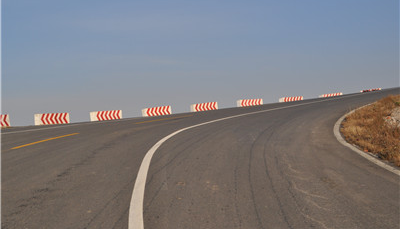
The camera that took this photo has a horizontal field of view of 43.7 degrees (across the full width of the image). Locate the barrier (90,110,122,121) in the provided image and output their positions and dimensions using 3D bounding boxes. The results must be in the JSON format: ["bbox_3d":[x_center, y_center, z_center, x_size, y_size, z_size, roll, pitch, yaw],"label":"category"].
[{"bbox_3d":[-5.820,0.090,31.100,0.500,0.610,2.000,-2,2,44],"label":"barrier"}]

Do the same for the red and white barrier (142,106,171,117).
[{"bbox_3d":[-2.910,-0.200,33.800,2.000,0.610,0.500,-5,2,-39],"label":"red and white barrier"}]

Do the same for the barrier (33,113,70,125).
[{"bbox_3d":[-8.270,0.240,28.000,0.500,0.610,2.000,-2,2,36],"label":"barrier"}]

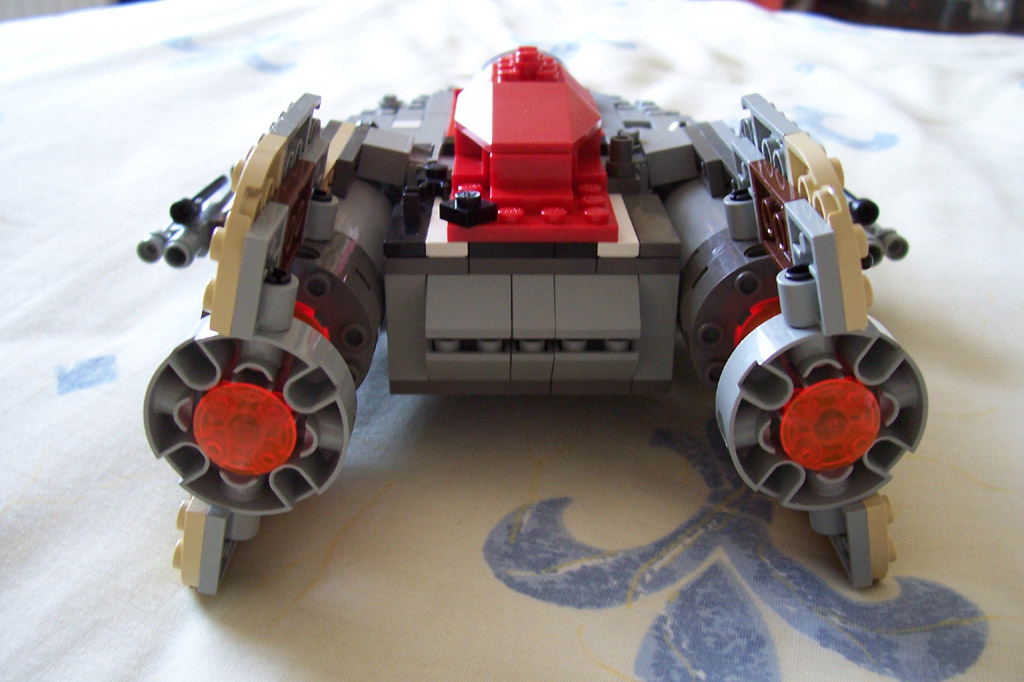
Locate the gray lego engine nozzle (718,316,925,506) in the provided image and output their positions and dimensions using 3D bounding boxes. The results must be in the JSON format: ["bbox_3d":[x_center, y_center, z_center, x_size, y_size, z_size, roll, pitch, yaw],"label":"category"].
[{"bbox_3d":[0.050,0.011,0.158,0.032,0.032,0.010,0,24,-1],"label":"gray lego engine nozzle"}]

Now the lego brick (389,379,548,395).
[{"bbox_3d":[-0.008,0.007,0.199,0.032,0.003,0.013,0,24,-1],"label":"lego brick"}]

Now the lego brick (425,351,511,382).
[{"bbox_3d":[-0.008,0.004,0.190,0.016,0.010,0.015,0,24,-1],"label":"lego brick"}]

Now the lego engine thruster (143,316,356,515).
[{"bbox_3d":[-0.042,0.012,0.157,0.032,0.032,0.010,0,24,-1],"label":"lego engine thruster"}]

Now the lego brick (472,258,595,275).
[{"bbox_3d":[0.004,-0.017,0.189,0.024,0.003,0.014,0,24,-1],"label":"lego brick"}]

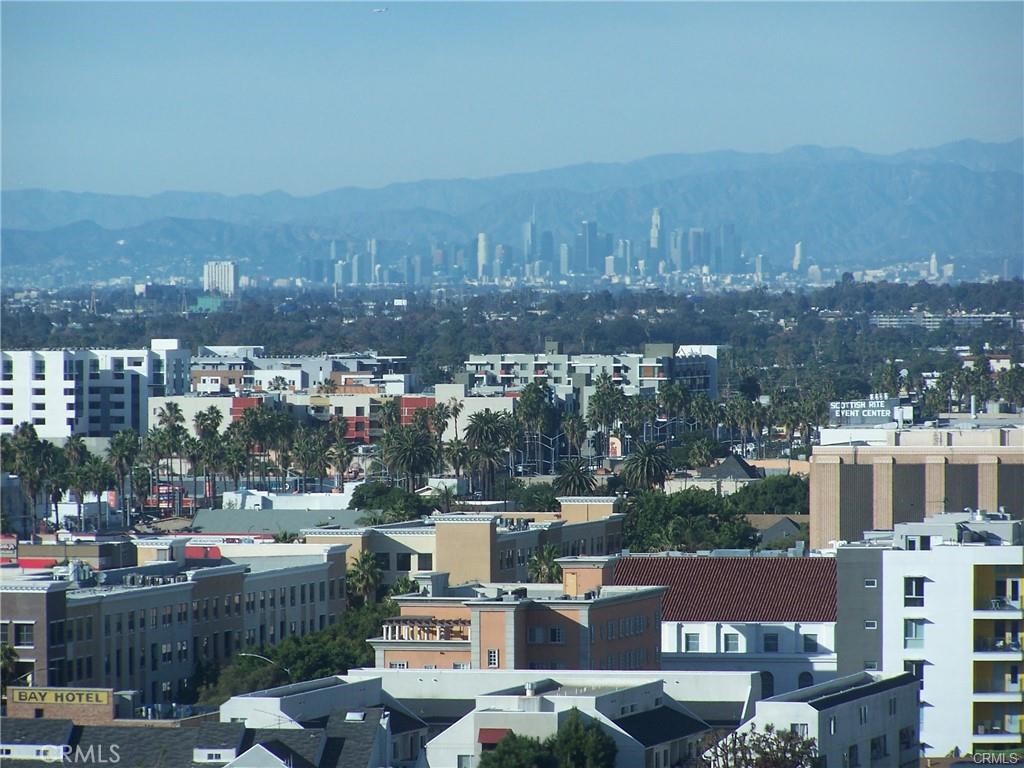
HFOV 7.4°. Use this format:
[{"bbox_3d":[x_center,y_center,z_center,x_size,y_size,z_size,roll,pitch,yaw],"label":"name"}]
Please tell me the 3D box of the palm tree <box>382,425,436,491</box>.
[{"bbox_3d":[-16.160,13.970,1250.100,8.510,15.170,8.510,0,1,0],"label":"palm tree"}]

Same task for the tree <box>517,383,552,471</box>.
[{"bbox_3d":[4.080,8.960,1502.970,6.450,18.480,6.450,0,1,0],"label":"tree"}]

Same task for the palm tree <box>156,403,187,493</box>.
[{"bbox_3d":[-55.400,12.010,1290.120,4.880,18.000,4.880,0,1,0],"label":"palm tree"}]

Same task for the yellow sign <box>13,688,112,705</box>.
[{"bbox_3d":[-30.070,20.846,528.000,6.660,0.986,0.150,0,1,12],"label":"yellow sign"}]

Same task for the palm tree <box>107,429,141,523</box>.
[{"bbox_3d":[-59.120,14.350,1206.470,5.180,15.180,5.180,0,1,0],"label":"palm tree"}]

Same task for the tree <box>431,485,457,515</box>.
[{"bbox_3d":[-9.420,18.770,1090.070,3.570,9.900,3.570,0,1,0],"label":"tree"}]

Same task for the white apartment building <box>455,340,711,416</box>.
[{"bbox_3d":[17.048,3.412,1763.515,46.183,25.000,52.000,0,1,12],"label":"white apartment building"}]

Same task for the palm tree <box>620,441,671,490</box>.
[{"bbox_3d":[21.050,15.230,1250.090,7.880,12.640,7.880,0,1,0],"label":"palm tree"}]

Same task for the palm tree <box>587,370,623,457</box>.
[{"bbox_3d":[18.350,7.630,1555.870,7.460,19.780,7.460,0,1,0],"label":"palm tree"}]

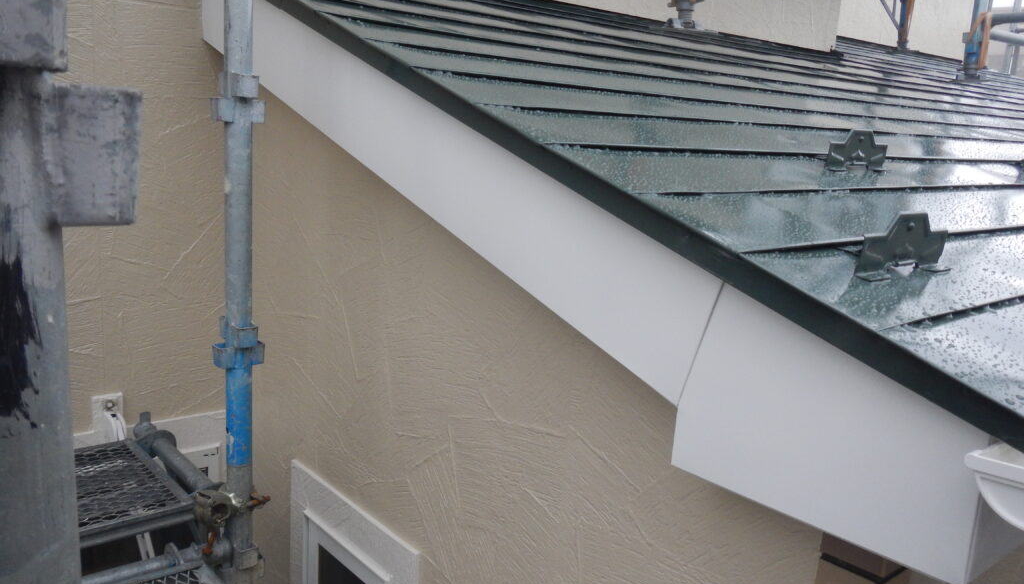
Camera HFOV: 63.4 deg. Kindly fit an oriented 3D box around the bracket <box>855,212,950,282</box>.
[{"bbox_3d":[0.414,-0.048,0.856,0.187,0.059,0.032,-7,27,-41],"label":"bracket"}]

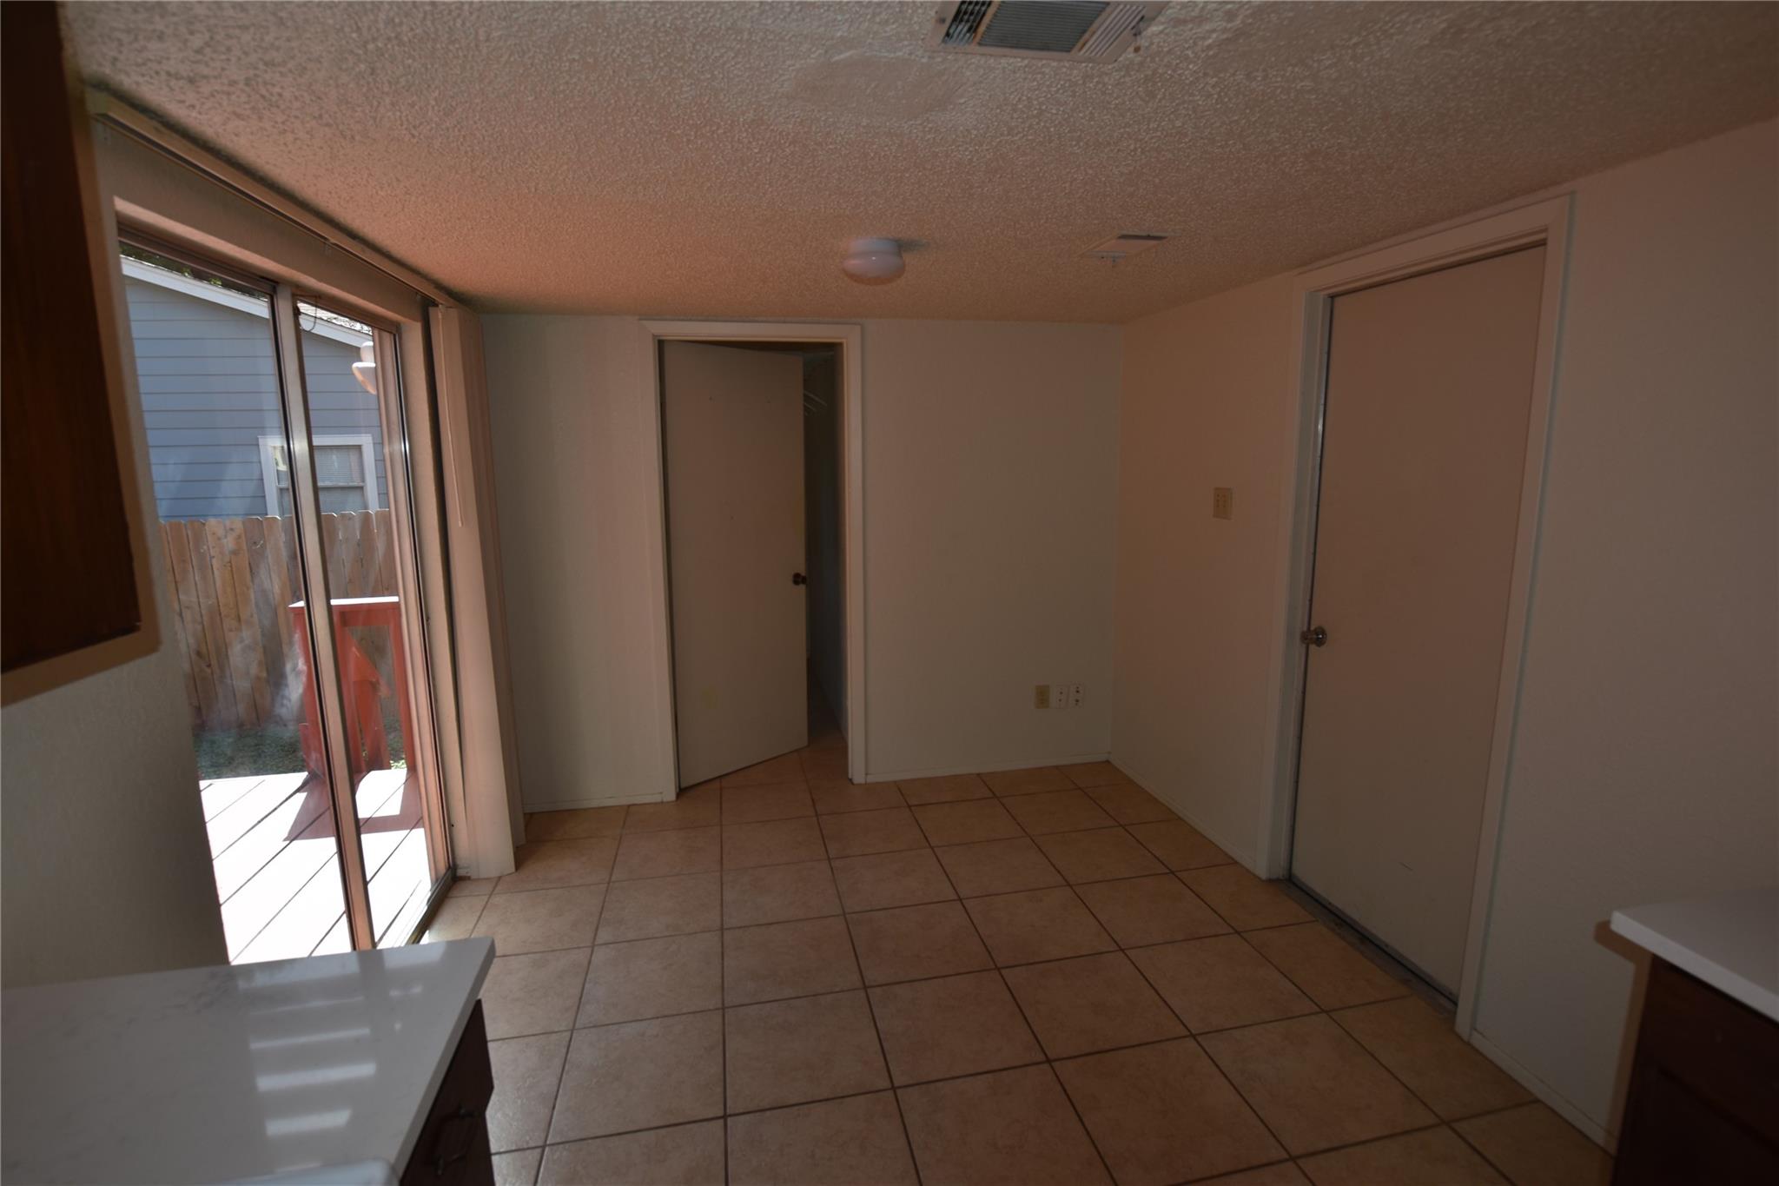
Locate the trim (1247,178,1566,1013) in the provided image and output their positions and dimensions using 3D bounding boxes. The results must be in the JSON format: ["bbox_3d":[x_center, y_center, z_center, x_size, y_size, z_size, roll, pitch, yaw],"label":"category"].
[{"bbox_3d":[1.477,0.078,2.362,0.100,2.117,0.884,-3,10,-12],"label":"trim"}]

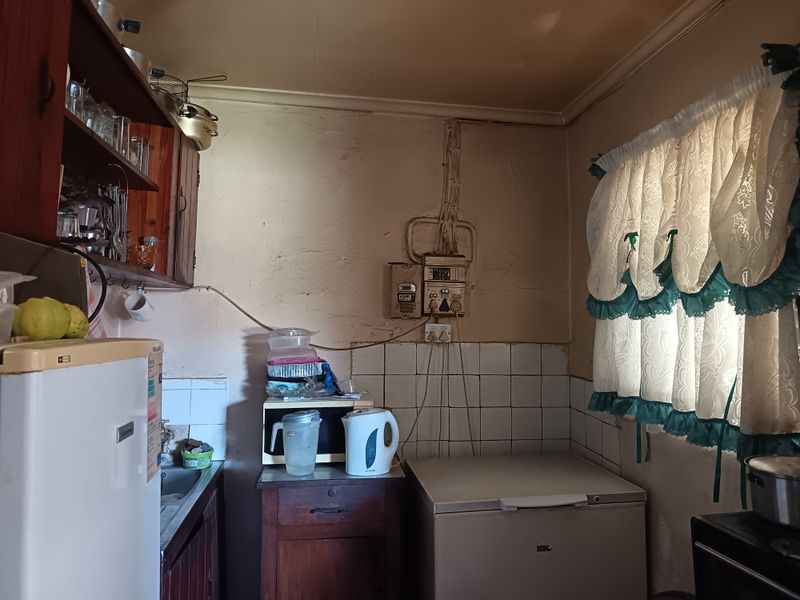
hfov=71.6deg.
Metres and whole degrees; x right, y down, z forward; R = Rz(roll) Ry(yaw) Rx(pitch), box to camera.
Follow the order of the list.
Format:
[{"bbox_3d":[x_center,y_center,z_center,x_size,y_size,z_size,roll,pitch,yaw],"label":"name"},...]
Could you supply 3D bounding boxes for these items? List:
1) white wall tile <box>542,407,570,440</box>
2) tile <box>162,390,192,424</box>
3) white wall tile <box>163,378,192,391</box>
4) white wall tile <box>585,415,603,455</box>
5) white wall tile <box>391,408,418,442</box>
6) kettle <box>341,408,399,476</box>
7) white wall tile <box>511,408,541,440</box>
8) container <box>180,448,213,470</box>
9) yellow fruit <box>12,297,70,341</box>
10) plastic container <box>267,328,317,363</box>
[{"bbox_3d":[0.755,0.595,2.672,0.147,0.150,0.010,1,-6,-8],"label":"white wall tile"},{"bbox_3d":[-1.000,0.474,2.444,0.150,0.150,0.010,1,-6,-8],"label":"tile"},{"bbox_3d":[-0.990,0.369,2.421,0.150,0.049,0.010,1,-2,-8],"label":"white wall tile"},{"bbox_3d":[0.843,0.586,2.408,0.010,0.150,0.150,1,-2,-5],"label":"white wall tile"},{"bbox_3d":[0.006,0.577,2.569,0.151,0.151,0.010,1,-2,-8],"label":"white wall tile"},{"bbox_3d":[-0.114,0.534,2.128,0.218,0.244,0.150,0,-6,0],"label":"kettle"},{"bbox_3d":[0.607,0.595,2.658,0.151,0.151,0.010,1,-2,-8],"label":"white wall tile"},{"bbox_3d":[-0.843,0.656,2.313,0.130,0.080,0.130,1,-6,-8],"label":"container"},{"bbox_3d":[-0.749,0.039,1.170,0.100,0.093,0.098,1,-2,-8],"label":"yellow fruit"},{"bbox_3d":[-0.447,0.185,2.294,0.200,0.140,0.180,1,-3,-8],"label":"plastic container"}]

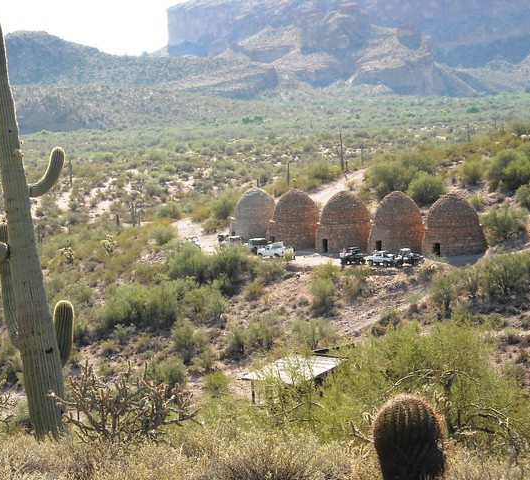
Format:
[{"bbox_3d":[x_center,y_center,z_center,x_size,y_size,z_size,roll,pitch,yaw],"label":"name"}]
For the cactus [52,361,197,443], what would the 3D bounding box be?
[{"bbox_3d":[-1.737,2.009,24.000,1.750,1.050,1.500,-2,4,0],"label":"cactus"}]

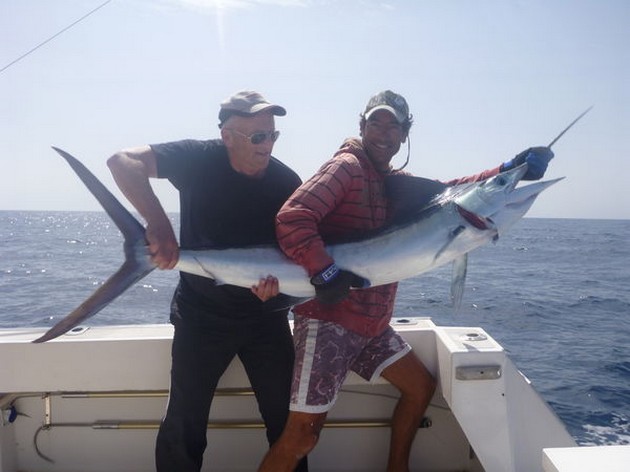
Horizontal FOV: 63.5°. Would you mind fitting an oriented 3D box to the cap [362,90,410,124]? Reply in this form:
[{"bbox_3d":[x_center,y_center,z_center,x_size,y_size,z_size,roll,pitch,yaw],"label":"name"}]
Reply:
[{"bbox_3d":[0.257,-0.463,1.820,0.167,0.130,0.265,7,4,11],"label":"cap"}]

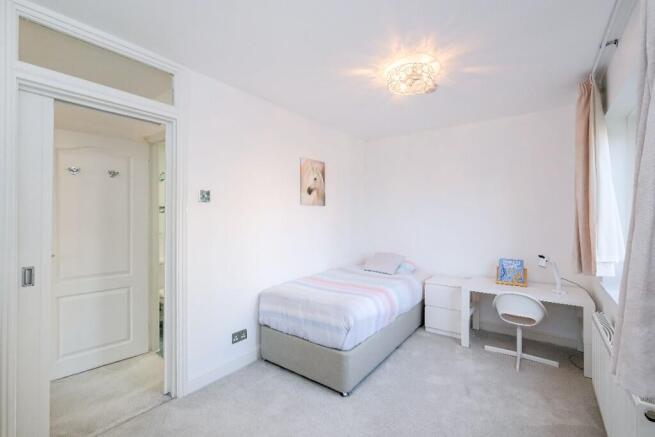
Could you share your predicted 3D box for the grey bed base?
[{"bbox_3d":[0.345,1.170,3.060,0.890,0.340,1.890,0,0,36],"label":"grey bed base"}]

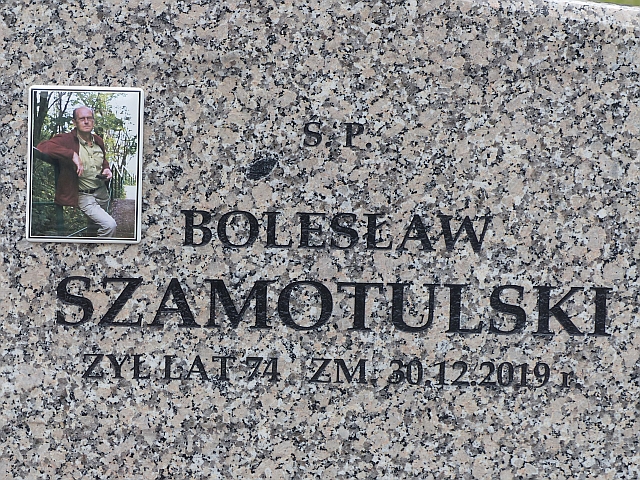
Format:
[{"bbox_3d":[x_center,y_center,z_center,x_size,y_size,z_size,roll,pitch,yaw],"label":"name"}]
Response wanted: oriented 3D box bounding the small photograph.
[{"bbox_3d":[-0.223,-0.072,3.755,0.110,0.150,0.006,1,8,0],"label":"small photograph"}]

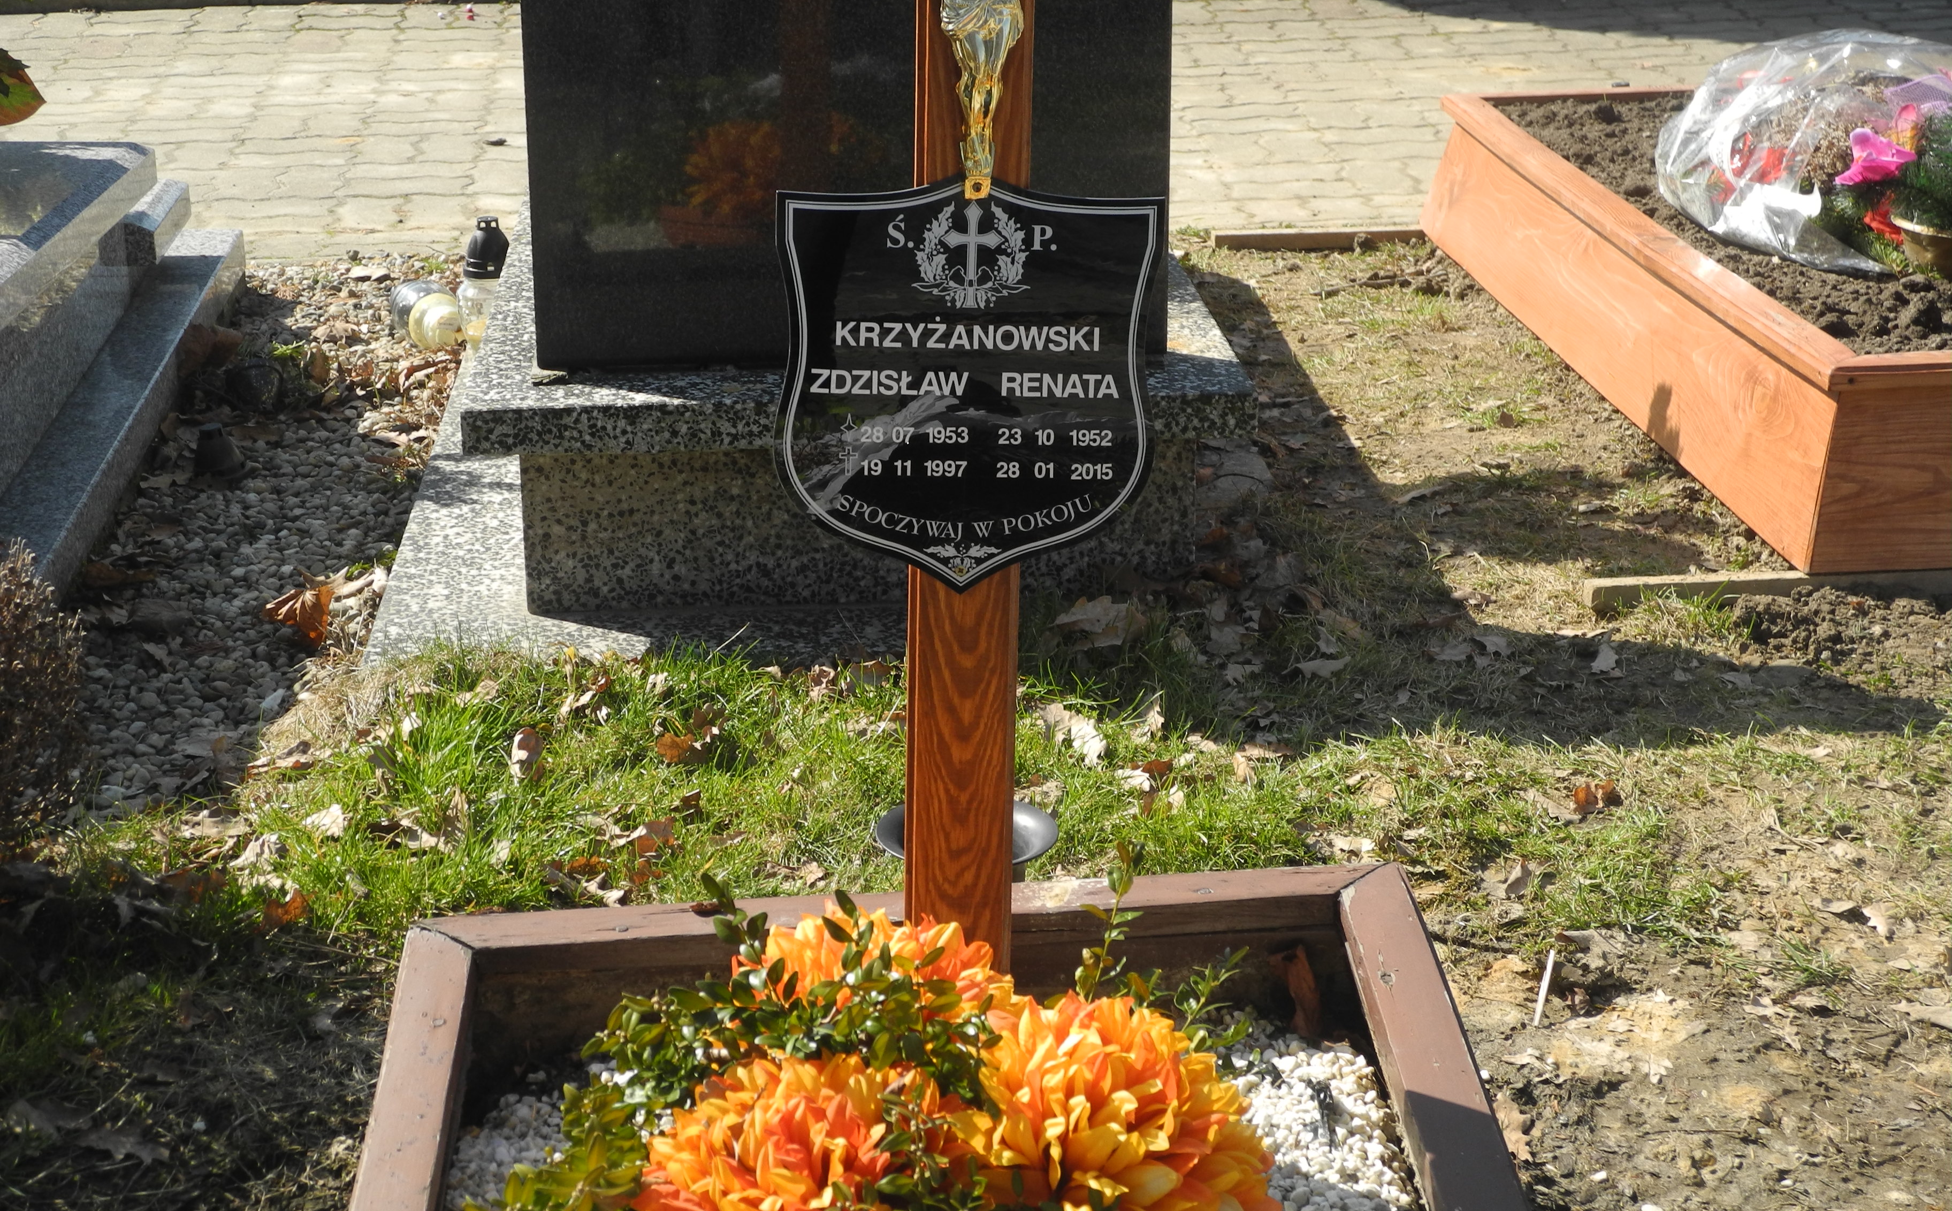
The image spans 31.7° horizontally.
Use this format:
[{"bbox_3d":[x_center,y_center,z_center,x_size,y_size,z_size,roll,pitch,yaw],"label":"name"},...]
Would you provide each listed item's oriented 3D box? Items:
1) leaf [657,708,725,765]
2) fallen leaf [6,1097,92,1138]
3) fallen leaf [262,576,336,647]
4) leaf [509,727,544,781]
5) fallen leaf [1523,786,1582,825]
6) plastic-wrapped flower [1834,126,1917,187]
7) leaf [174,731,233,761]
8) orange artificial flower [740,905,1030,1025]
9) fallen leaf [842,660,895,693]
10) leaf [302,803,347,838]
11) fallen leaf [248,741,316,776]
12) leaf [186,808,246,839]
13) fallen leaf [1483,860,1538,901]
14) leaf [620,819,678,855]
[{"bbox_3d":[-0.317,0.146,3.819,0.076,0.038,0.060,0,21,0],"label":"leaf"},{"bbox_3d":[-0.782,0.429,2.898,0.074,0.020,0.045,2,21,7],"label":"fallen leaf"},{"bbox_3d":[-0.692,0.006,3.515,0.072,0.050,0.055,-2,17,-4],"label":"fallen leaf"},{"bbox_3d":[-0.493,0.163,3.774,0.038,0.042,0.045,0,21,0],"label":"leaf"},{"bbox_3d":[0.581,0.199,3.466,0.070,0.020,0.034,14,25,33],"label":"fallen leaf"},{"bbox_3d":[1.086,-0.543,4.156,0.090,0.065,0.075,10,19,31],"label":"plastic-wrapped flower"},{"bbox_3d":[-0.822,0.147,3.657,0.062,0.016,0.048,0,21,0],"label":"leaf"},{"bbox_3d":[-0.071,0.319,2.680,0.222,0.165,0.205,0,21,0],"label":"orange artificial flower"},{"bbox_3d":[-0.103,0.068,3.300,0.047,0.026,0.035,-2,17,-4],"label":"fallen leaf"},{"bbox_3d":[-0.558,0.184,2.950,0.036,0.018,0.042,-2,17,-4],"label":"leaf"},{"bbox_3d":[-0.758,0.169,3.764,0.077,0.022,0.050,0,21,0],"label":"fallen leaf"},{"bbox_3d":[-0.654,0.187,2.963,0.051,0.016,0.042,-2,17,-4],"label":"leaf"},{"bbox_3d":[0.542,0.278,3.480,0.054,0.028,0.038,0,21,0],"label":"fallen leaf"},{"bbox_3d":[-0.340,0.240,3.578,0.059,0.025,0.042,0,21,0],"label":"leaf"}]

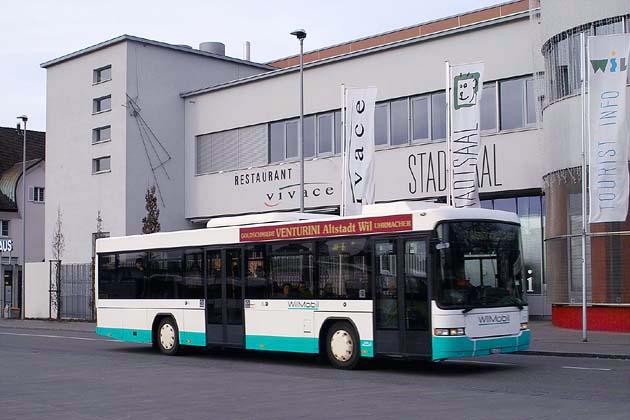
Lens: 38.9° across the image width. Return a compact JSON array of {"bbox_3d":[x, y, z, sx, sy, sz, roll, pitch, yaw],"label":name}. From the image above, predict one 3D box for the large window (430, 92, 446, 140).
[{"bbox_3d":[5.002,-3.717,35.522,0.820,2.007,0.150,-5,-7,43],"label":"large window"}]

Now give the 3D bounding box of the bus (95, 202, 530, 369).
[{"bbox_3d":[-0.839,1.833,20.962,2.520,3.280,11.930,5,-8,-44],"label":"bus"}]

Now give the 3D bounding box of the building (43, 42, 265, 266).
[{"bbox_3d":[-7.993,-0.953,49.736,8.098,13.759,11.500,-5,-7,43],"label":"building"}]

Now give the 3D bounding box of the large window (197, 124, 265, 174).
[{"bbox_3d":[-4.132,-2.943,44.065,5.263,1.988,0.150,-5,-7,43],"label":"large window"}]

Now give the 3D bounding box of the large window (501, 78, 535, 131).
[{"bbox_3d":[7.554,-3.934,33.135,1.468,2.013,0.150,-5,-7,43],"label":"large window"}]

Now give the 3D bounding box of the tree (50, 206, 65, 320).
[{"bbox_3d":[-12.971,2.640,44.951,0.650,5.761,0.650,-5,-7,43],"label":"tree"}]

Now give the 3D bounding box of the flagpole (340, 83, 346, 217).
[{"bbox_3d":[1.009,-0.131,31.731,0.130,8.893,0.130,-5,-7,43],"label":"flagpole"}]

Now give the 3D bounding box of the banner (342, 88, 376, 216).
[{"bbox_3d":[1.629,-1.836,31.750,1.167,5.200,0.120,-1,-6,14],"label":"banner"}]

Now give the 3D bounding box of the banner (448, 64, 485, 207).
[{"bbox_3d":[4.914,-2.202,28.543,1.128,5.200,0.120,-3,-6,26],"label":"banner"}]

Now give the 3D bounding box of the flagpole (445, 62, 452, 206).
[{"bbox_3d":[4.313,-0.415,28.628,0.130,8.875,0.130,-5,-7,43],"label":"flagpole"}]

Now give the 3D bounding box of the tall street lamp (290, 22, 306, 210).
[{"bbox_3d":[-0.506,-1.118,31.746,0.600,10.861,0.350,4,-7,-37],"label":"tall street lamp"}]

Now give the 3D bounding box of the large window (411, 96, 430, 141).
[{"bbox_3d":[4.330,-3.660,36.150,0.974,2.006,0.150,-5,-7,43],"label":"large window"}]

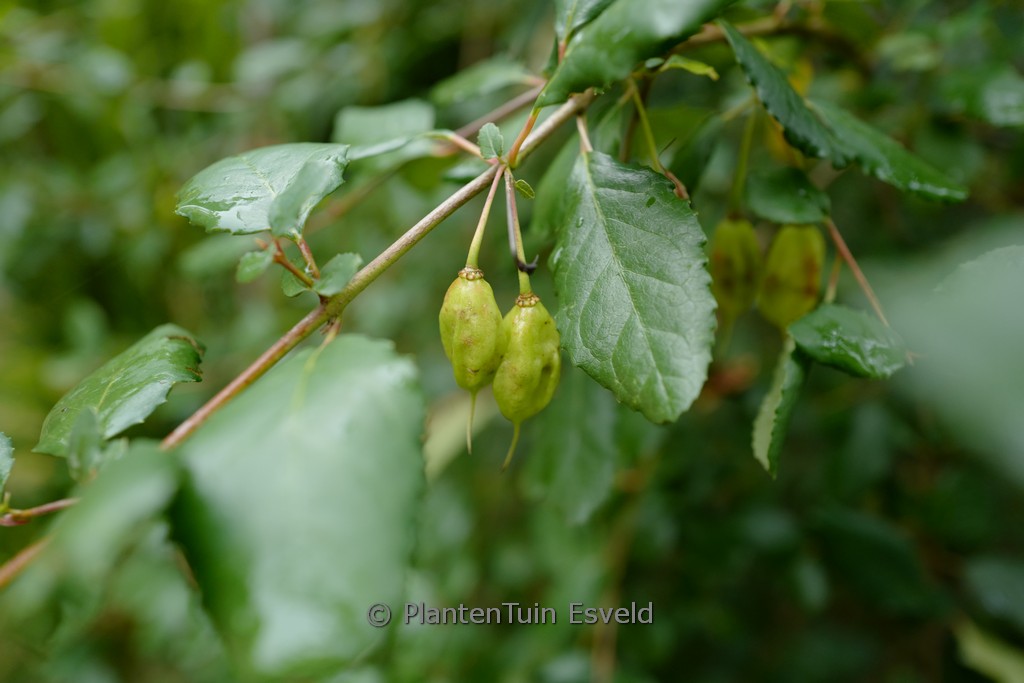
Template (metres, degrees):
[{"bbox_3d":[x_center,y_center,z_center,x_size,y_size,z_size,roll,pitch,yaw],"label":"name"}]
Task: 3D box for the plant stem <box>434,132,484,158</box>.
[{"bbox_3d":[-0.018,-0.067,0.270,0.019,0.004,0.004,30,0,11],"label":"plant stem"}]

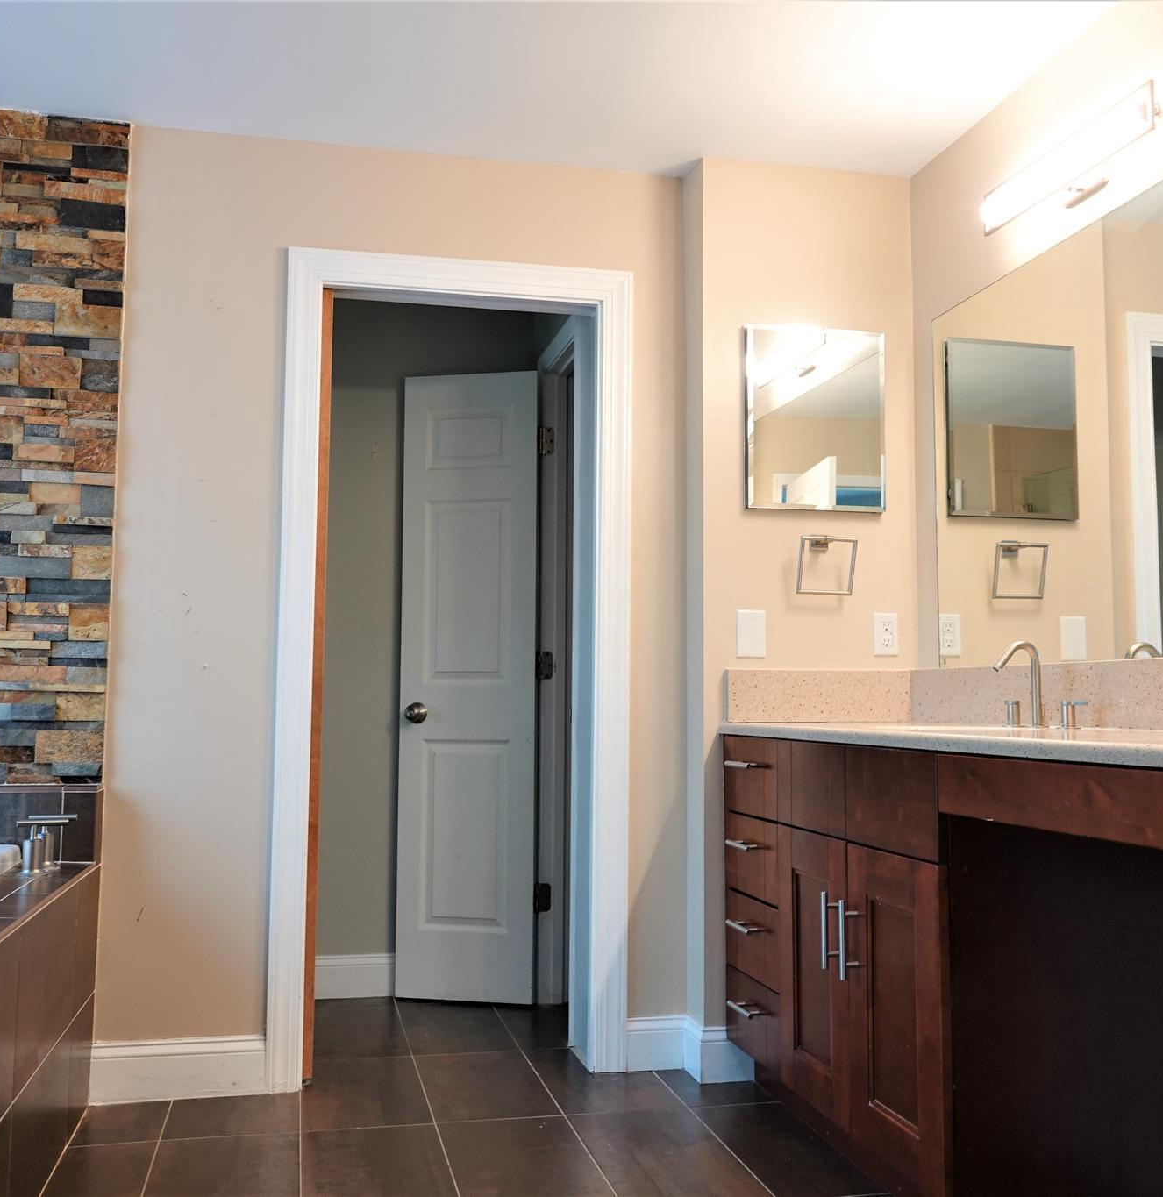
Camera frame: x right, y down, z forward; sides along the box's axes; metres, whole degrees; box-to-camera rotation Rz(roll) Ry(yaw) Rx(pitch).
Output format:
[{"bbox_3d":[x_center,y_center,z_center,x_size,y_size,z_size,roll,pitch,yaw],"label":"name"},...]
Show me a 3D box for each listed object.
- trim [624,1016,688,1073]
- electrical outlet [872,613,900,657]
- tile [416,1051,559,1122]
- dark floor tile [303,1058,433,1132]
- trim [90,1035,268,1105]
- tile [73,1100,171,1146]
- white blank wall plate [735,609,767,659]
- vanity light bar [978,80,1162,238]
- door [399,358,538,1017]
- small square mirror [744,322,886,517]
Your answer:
[{"bbox_3d":[0.195,1.181,3.170,0.158,0.135,0.018,2,-5,-13],"label":"trim"},{"bbox_3d":[0.834,0.101,3.272,0.071,0.116,0.008,2,-5,-13],"label":"electrical outlet"},{"bbox_3d":[-0.250,1.240,3.044,0.299,0.010,0.540,2,-5,-13],"label":"tile"},{"bbox_3d":[-0.544,1.232,2.982,0.302,0.010,0.545,2,-5,-13],"label":"dark floor tile"},{"bbox_3d":[-0.976,1.145,2.910,0.404,0.144,0.018,2,-5,-13],"label":"trim"},{"bbox_3d":[-1.051,1.208,2.745,0.191,0.010,0.282,2,-5,-13],"label":"tile"},{"bbox_3d":[0.451,0.094,3.162,0.079,0.124,0.008,1,-5,-12],"label":"white blank wall plate"},{"bbox_3d":[1.051,-0.933,2.571,0.098,0.109,0.575,2,-5,-13],"label":"vanity light bar"},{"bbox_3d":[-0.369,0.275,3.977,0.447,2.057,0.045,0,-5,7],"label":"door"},{"bbox_3d":[0.643,-0.491,3.266,0.409,0.507,0.028,2,-5,-13],"label":"small square mirror"}]

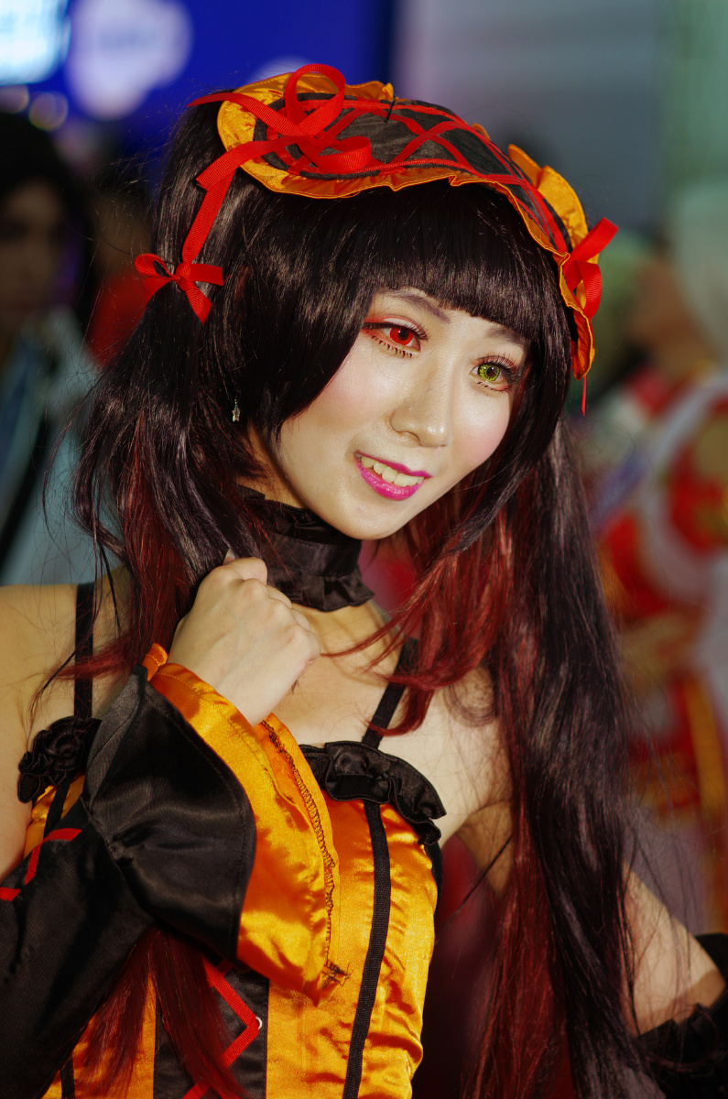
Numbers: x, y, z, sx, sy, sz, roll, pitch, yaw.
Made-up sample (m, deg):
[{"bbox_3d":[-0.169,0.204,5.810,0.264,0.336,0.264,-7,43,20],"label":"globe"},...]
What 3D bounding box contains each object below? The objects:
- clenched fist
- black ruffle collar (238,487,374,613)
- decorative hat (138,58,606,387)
[{"bbox_3d":[-0.060,0.049,1.715,0.076,0.083,0.068,31,6,-16],"label":"clenched fist"},{"bbox_3d":[-0.048,-0.005,1.805,0.115,0.057,0.115,5,14,-27],"label":"black ruffle collar"},{"bbox_3d":[0.011,-0.164,1.800,0.262,0.163,0.145,22,-4,-26],"label":"decorative hat"}]

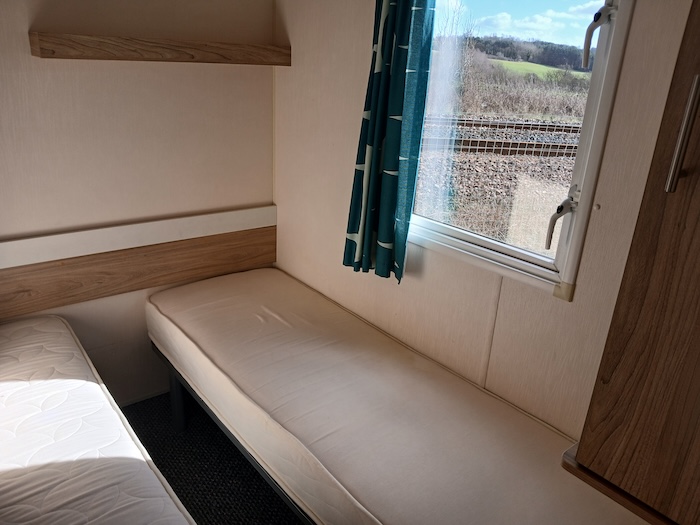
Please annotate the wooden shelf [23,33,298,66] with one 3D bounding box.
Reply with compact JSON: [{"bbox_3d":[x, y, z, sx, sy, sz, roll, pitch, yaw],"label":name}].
[{"bbox_3d":[-0.621,-0.756,1.885,0.896,0.072,0.125,-15,27,-38],"label":"wooden shelf"}]

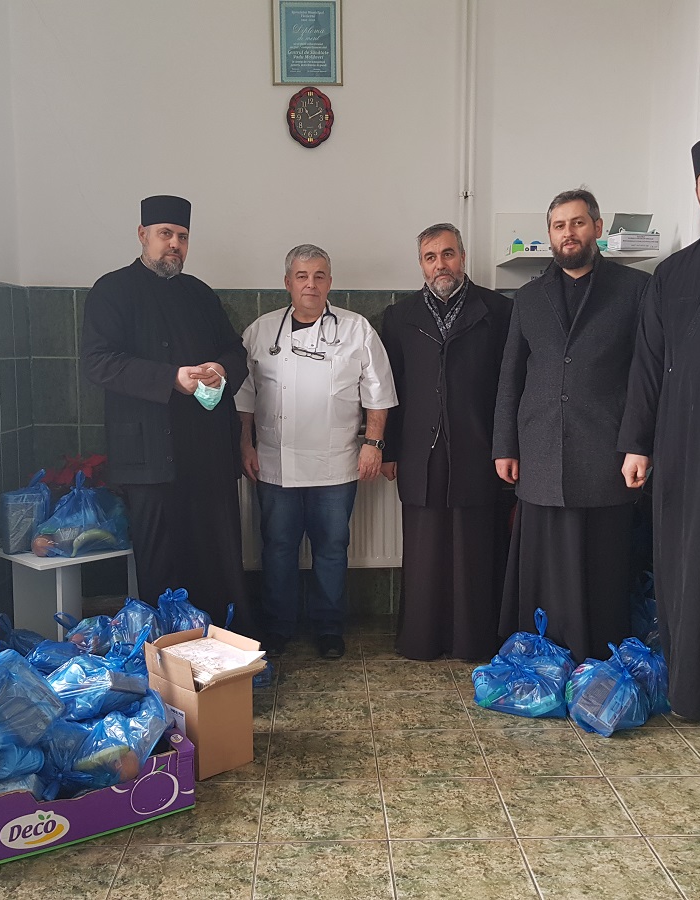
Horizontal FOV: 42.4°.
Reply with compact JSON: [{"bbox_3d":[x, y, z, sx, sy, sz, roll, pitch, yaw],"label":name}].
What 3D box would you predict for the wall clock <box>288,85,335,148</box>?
[{"bbox_3d":[-0.172,-1.443,3.913,0.205,0.260,0.040,-1,7,-4],"label":"wall clock"}]

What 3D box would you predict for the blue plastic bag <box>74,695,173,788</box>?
[{"bbox_3d":[-0.655,0.824,2.563,0.260,0.230,0.230,-3,7,-22],"label":"blue plastic bag"}]

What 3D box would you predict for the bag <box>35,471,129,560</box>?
[{"bbox_3d":[-1.000,0.232,3.370,0.330,0.280,0.250,-1,7,-10],"label":"bag"}]

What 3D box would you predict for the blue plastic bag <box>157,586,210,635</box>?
[{"bbox_3d":[-0.605,0.703,3.305,0.250,0.360,0.240,0,7,0],"label":"blue plastic bag"}]

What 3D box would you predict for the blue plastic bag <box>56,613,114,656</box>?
[{"bbox_3d":[-0.900,0.742,3.139,0.250,0.320,0.240,0,7,0],"label":"blue plastic bag"}]

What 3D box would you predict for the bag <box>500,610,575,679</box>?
[{"bbox_3d":[0.693,0.757,3.330,0.270,0.300,0.240,0,7,-2],"label":"bag"}]

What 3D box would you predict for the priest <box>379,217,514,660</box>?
[{"bbox_3d":[0.385,-0.027,3.704,0.530,1.760,0.360,0,7,2],"label":"priest"}]

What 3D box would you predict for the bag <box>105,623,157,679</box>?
[{"bbox_3d":[-0.700,0.745,2.947,0.250,0.360,0.230,0,7,0],"label":"bag"}]

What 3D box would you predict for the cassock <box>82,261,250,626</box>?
[{"bbox_3d":[-0.737,0.053,3.590,0.630,1.580,0.460,-2,7,-17],"label":"cassock"}]

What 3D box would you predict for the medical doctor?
[{"bbox_3d":[-0.148,0.003,3.716,0.650,1.655,0.350,0,7,-3],"label":"medical doctor"}]

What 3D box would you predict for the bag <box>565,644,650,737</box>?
[{"bbox_3d":[0.888,0.795,3.108,0.260,0.275,0.230,1,7,8],"label":"bag"}]

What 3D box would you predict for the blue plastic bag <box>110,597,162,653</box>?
[{"bbox_3d":[-0.745,0.716,3.196,0.250,0.360,0.240,0,7,0],"label":"blue plastic bag"}]

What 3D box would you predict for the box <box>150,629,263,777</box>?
[{"bbox_3d":[-0.457,0.786,2.801,0.265,0.360,0.215,6,9,44],"label":"box"}]

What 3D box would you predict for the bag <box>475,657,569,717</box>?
[{"bbox_3d":[0.590,0.808,3.186,0.310,0.180,0.240,0,7,0],"label":"bag"}]

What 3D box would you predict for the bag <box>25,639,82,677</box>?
[{"bbox_3d":[-0.959,0.758,2.889,0.260,0.290,0.240,-2,7,-18],"label":"bag"}]

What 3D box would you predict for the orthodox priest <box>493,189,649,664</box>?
[{"bbox_3d":[0.888,-0.065,3.603,0.580,1.870,0.380,1,7,12],"label":"orthodox priest"}]

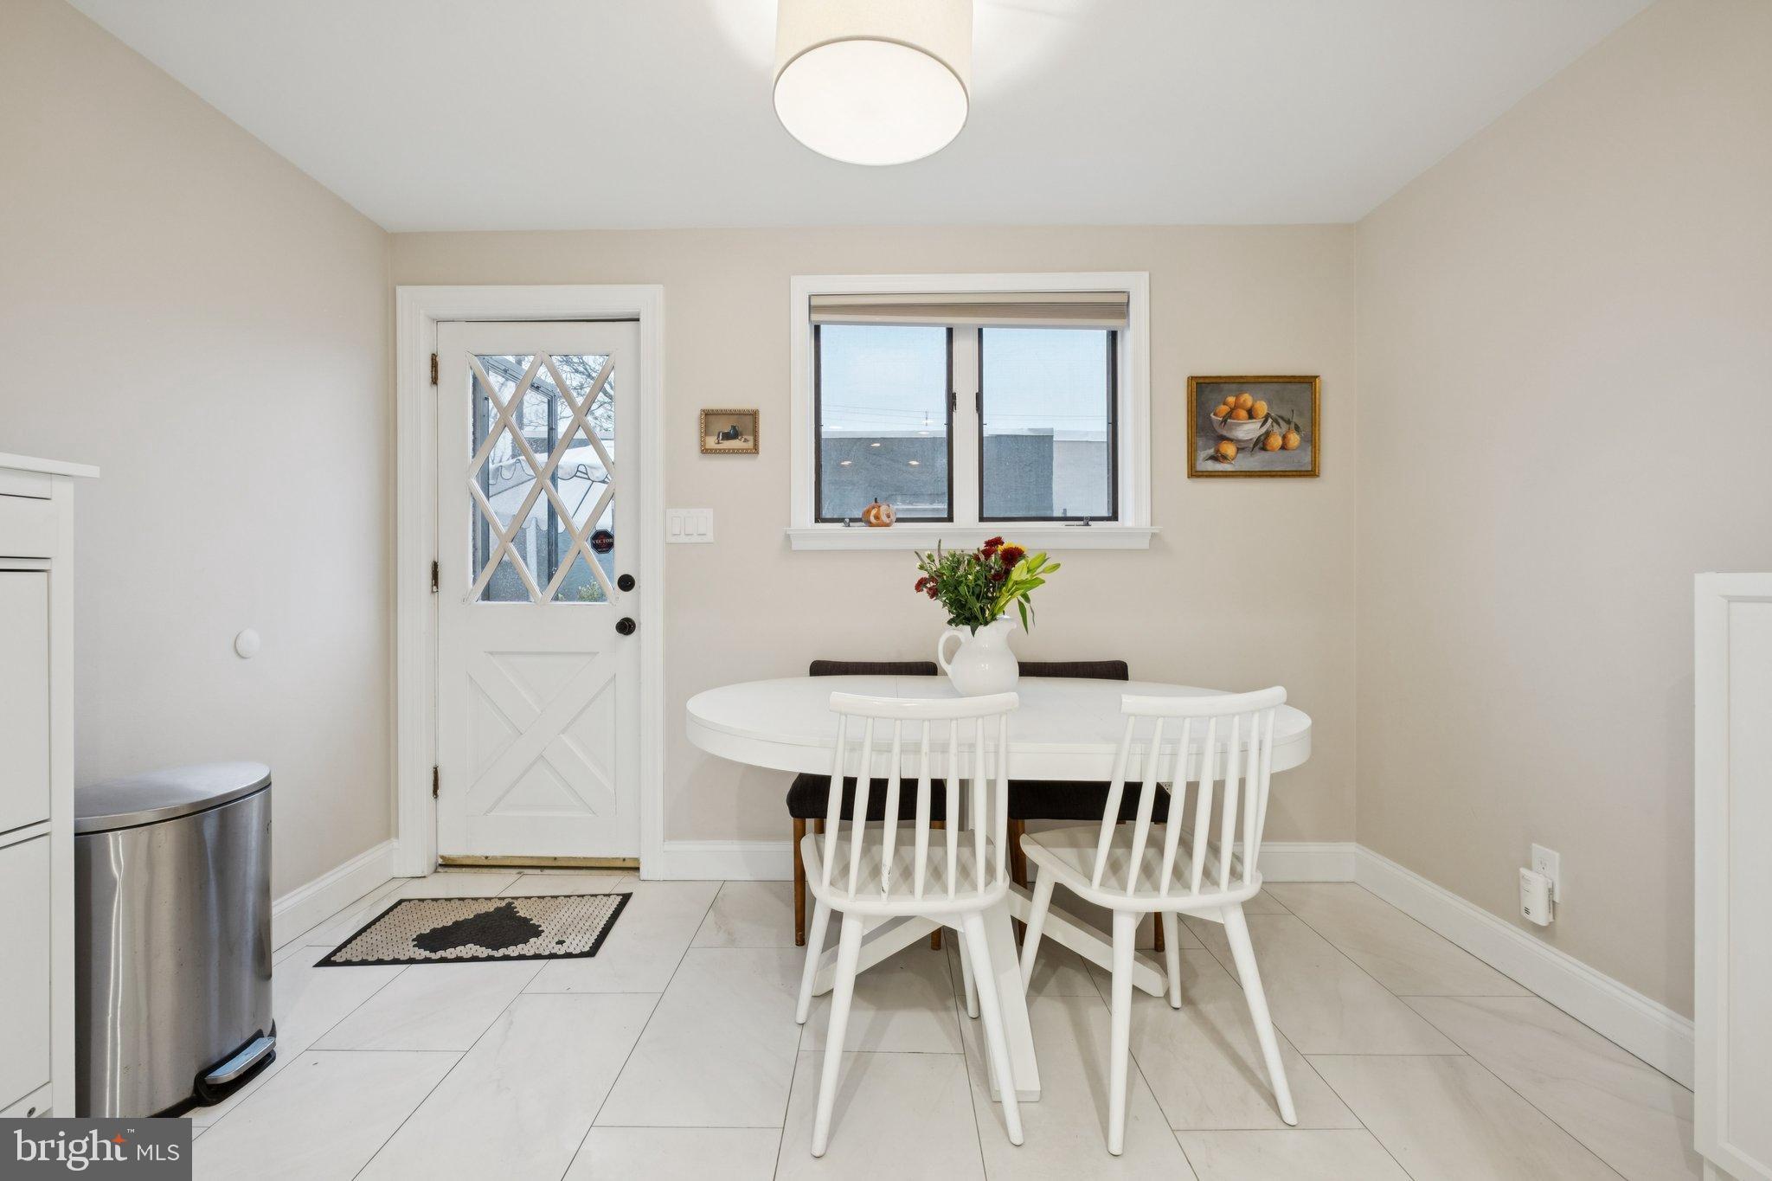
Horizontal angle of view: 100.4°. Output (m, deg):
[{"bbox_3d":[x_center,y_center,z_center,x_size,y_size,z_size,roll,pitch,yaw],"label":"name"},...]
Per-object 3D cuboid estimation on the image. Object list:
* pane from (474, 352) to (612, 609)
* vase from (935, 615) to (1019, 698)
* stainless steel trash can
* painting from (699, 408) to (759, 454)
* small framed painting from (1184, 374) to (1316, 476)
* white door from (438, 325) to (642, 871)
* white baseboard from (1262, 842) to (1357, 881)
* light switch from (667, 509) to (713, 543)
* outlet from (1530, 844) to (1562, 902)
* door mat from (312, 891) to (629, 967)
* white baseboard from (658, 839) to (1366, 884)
[{"bbox_3d":[-1.262,-0.416,2.737,0.526,0.925,0.032,0,1,1],"label":"pane"},{"bbox_3d":[0.267,0.190,2.109,0.235,0.222,0.190,0,1,-1],"label":"vase"},{"bbox_3d":[-1.542,0.736,1.541,0.345,0.640,0.440,0,1,-1],"label":"stainless steel trash can"},{"bbox_3d":[-0.551,-0.560,2.623,0.208,0.162,0.020,0,1,1],"label":"painting"},{"bbox_3d":[1.288,-0.571,2.594,0.463,0.361,0.025,0,1,1],"label":"small framed painting"},{"bbox_3d":[-1.270,0.014,2.744,0.750,2.021,0.045,0,1,1],"label":"white door"},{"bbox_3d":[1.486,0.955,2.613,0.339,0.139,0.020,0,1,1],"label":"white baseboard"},{"bbox_3d":[-0.697,-0.230,2.635,0.167,0.125,0.010,0,1,1],"label":"light switch"},{"bbox_3d":[1.678,0.717,1.878,0.010,0.122,0.078,0,1,-1],"label":"outlet"},{"bbox_3d":[-1.233,1.041,2.301,0.763,0.010,0.440,0,1,-4],"label":"door mat"},{"bbox_3d":[0.403,0.959,2.629,2.501,0.137,0.020,0,1,1],"label":"white baseboard"}]

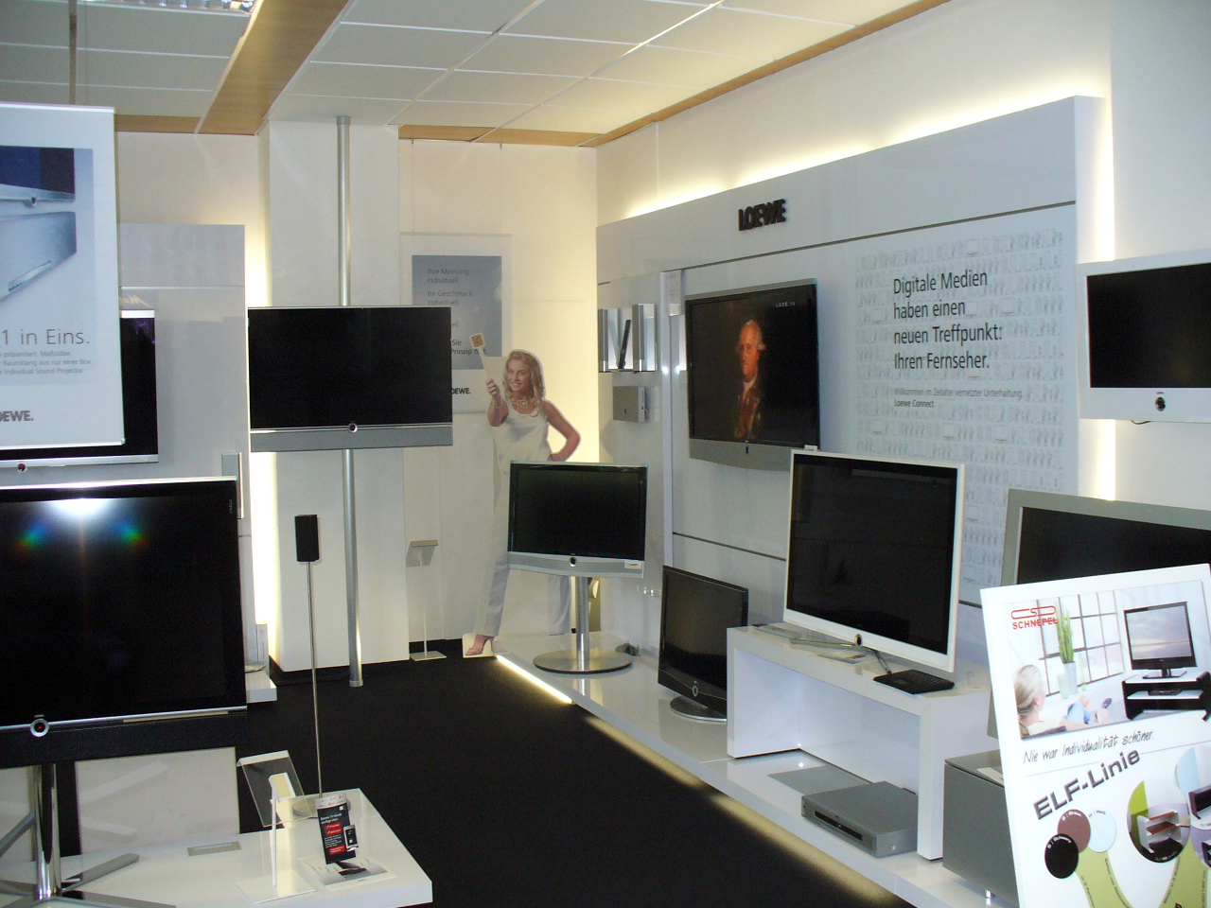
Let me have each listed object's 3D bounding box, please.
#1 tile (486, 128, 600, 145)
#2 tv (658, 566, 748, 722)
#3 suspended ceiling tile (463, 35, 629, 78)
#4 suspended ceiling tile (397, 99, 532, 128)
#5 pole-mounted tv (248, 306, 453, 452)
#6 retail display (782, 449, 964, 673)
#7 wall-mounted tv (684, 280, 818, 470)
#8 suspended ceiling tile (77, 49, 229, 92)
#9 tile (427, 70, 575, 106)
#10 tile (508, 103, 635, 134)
[{"bbox_3d":[-0.367,-1.762,7.180,0.615,0.030,0.421,-2,4,-23],"label":"tile"},{"bbox_3d":[0.436,0.776,5.297,0.315,0.571,0.748,-2,4,-24],"label":"tv"},{"bbox_3d":[-0.243,-1.638,5.307,0.615,0.030,0.608,-2,4,-23],"label":"suspended ceiling tile"},{"bbox_3d":[-0.725,-1.704,6.450,0.615,0.030,0.621,-2,4,-23],"label":"suspended ceiling tile"},{"bbox_3d":[-1.229,-0.368,6.268,1.009,0.694,0.108,-2,4,-22],"label":"pole-mounted tv"},{"bbox_3d":[0.860,0.325,4.167,0.246,0.649,0.955,-3,4,-25],"label":"retail display"},{"bbox_3d":[0.610,-0.287,5.211,0.118,0.743,1.053,-2,4,-24],"label":"wall-mounted tv"},{"bbox_3d":[-1.857,-1.562,5.267,0.627,0.030,0.608,-2,4,-23],"label":"suspended ceiling tile"},{"bbox_3d":[-0.483,-1.672,5.875,0.615,0.030,0.608,-2,4,-23],"label":"tile"},{"bbox_3d":[-0.161,-1.734,6.692,0.615,0.030,0.621,-2,4,-23],"label":"tile"}]

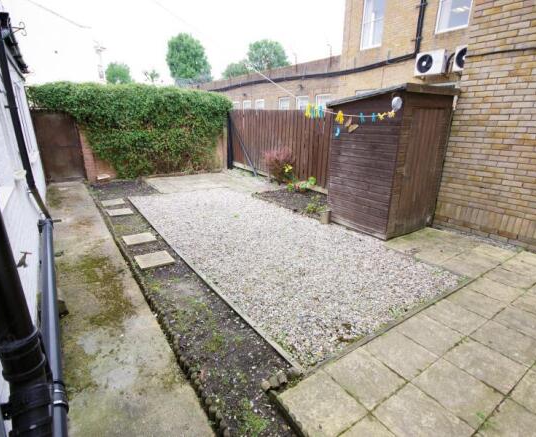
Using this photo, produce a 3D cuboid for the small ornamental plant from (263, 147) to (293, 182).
[{"bbox_3d":[0.273,-1.548,8.323,0.829,0.963,0.727,0,18,2],"label":"small ornamental plant"}]

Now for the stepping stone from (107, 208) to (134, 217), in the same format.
[{"bbox_3d":[-2.876,-0.112,5.688,0.400,0.042,0.400,-13,22,-33],"label":"stepping stone"}]

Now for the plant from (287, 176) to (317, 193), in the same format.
[{"bbox_3d":[0.850,-0.889,7.355,0.724,0.347,0.455,2,18,6],"label":"plant"}]

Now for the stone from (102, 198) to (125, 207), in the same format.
[{"bbox_3d":[-3.383,-0.338,6.375,0.400,0.042,0.400,-13,22,-33],"label":"stone"}]

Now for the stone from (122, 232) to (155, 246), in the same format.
[{"bbox_3d":[-1.933,0.314,4.387,0.400,0.042,0.400,-13,22,-33],"label":"stone"}]

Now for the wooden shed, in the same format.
[{"bbox_3d":[1.854,-0.905,4.668,1.353,2.071,1.303,-12,21,-32],"label":"wooden shed"}]

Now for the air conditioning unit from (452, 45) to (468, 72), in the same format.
[{"bbox_3d":[5.598,-4.394,7.949,0.303,0.606,0.808,-14,22,-35],"label":"air conditioning unit"}]

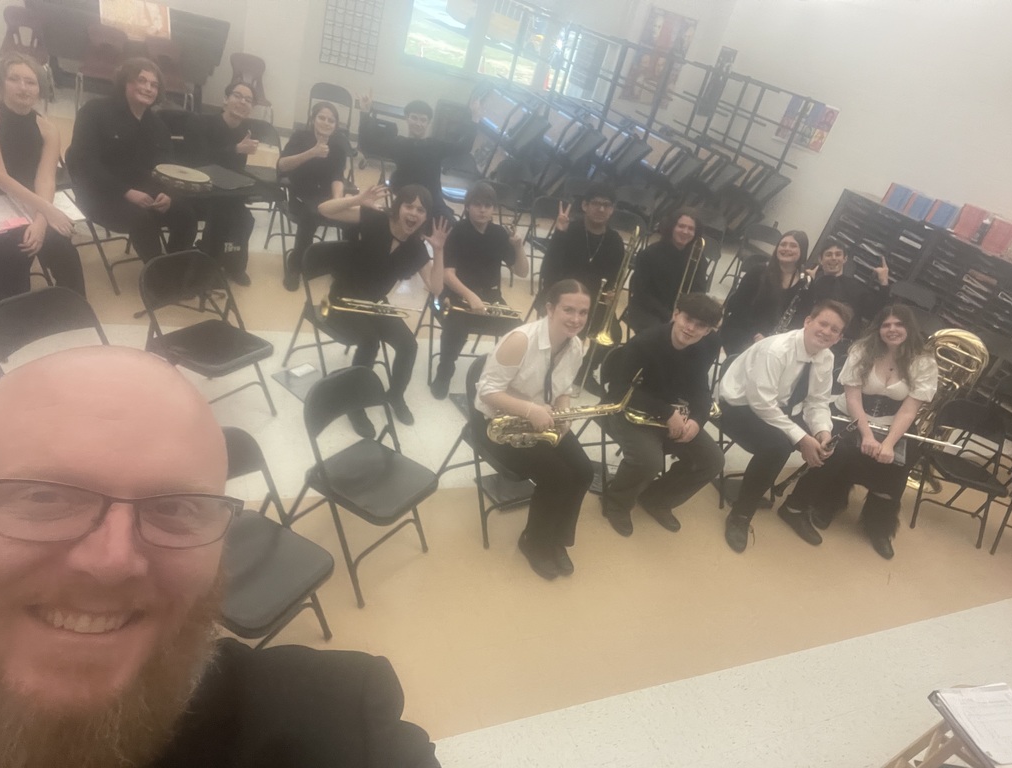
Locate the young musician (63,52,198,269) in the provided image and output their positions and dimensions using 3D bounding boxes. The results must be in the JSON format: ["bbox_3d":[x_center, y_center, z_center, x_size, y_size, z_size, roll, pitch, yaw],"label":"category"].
[{"bbox_3d":[-2.098,-1.185,4.055,0.820,1.300,0.600,31,32,26],"label":"young musician"}]

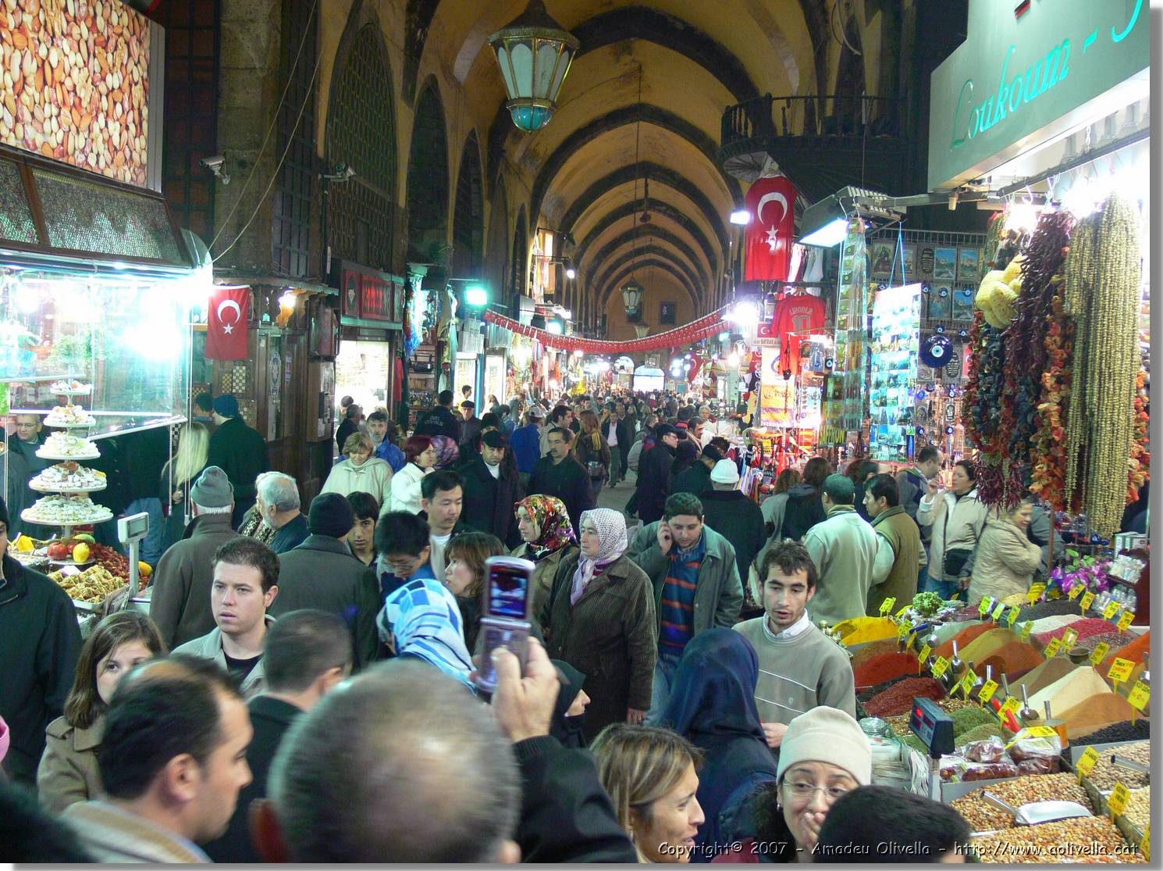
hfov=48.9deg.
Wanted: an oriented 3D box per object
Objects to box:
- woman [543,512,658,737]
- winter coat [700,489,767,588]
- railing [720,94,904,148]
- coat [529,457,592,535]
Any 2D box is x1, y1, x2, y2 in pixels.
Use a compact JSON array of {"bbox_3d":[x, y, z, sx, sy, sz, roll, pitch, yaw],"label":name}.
[{"bbox_3d":[0.078,1.112,5.586,0.520,1.600,0.400,4,3,38],"label":"woman"},{"bbox_3d":[1.019,0.790,8.719,0.540,0.850,0.360,2,3,9],"label":"winter coat"},{"bbox_3d":[3.118,-4.297,17.314,2.500,0.620,1.100,2,3,3],"label":"railing"},{"bbox_3d":[-0.172,0.551,9.518,0.500,0.820,0.320,3,3,18],"label":"coat"}]

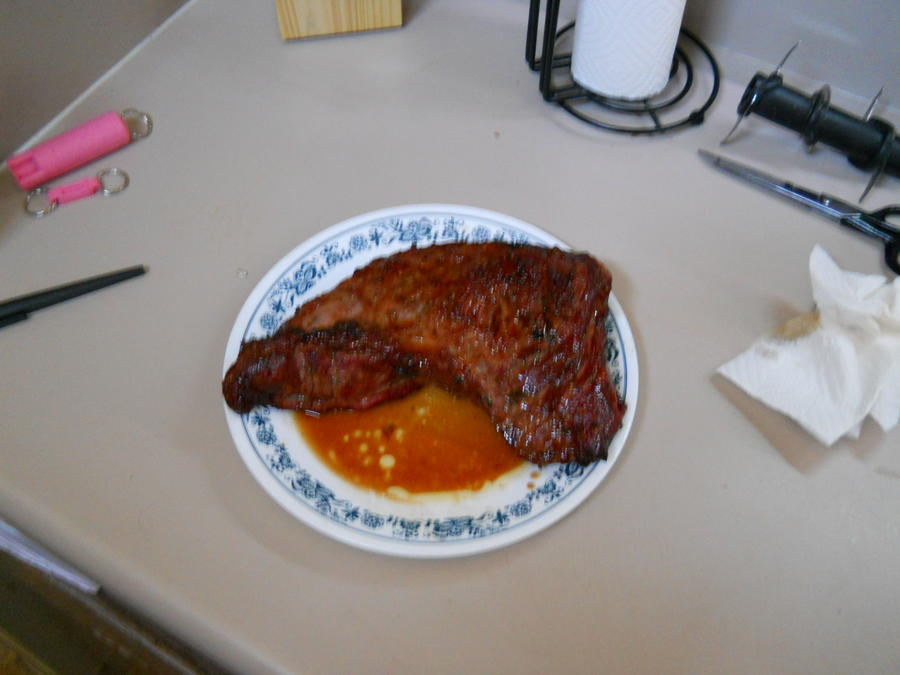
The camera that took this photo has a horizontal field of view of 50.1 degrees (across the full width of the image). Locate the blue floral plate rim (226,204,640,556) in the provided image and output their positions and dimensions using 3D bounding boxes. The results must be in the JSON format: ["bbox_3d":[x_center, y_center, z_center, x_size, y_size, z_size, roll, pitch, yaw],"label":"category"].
[{"bbox_3d":[-0.012,0.020,0.615,0.260,0.023,0.260,0,56,0],"label":"blue floral plate rim"}]

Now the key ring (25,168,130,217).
[{"bbox_3d":[-0.275,-0.108,0.710,0.075,0.009,0.028,-21,59,-13],"label":"key ring"}]

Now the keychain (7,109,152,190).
[{"bbox_3d":[-0.277,-0.143,0.723,0.102,0.026,0.026,-32,62,-19],"label":"keychain"}]

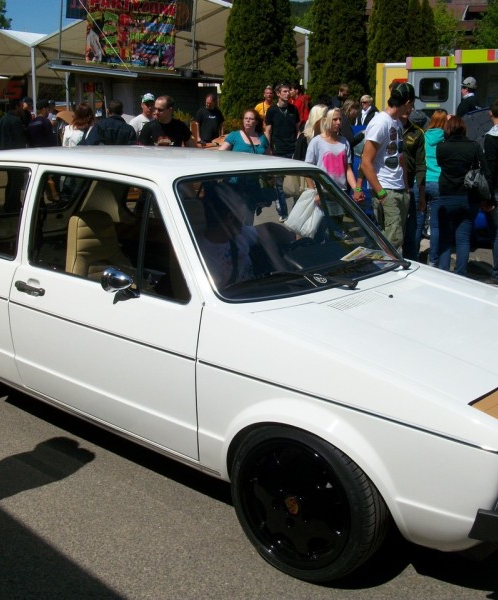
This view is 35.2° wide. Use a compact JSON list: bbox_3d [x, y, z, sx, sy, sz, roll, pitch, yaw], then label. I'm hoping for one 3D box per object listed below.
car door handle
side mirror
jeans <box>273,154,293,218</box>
[{"bbox_3d":[-0.971,-0.050,3.488,0.195,0.046,0.045,14,18,35],"label":"car door handle"},{"bbox_3d":[-0.515,-0.045,3.098,0.150,0.157,0.122,14,18,35],"label":"side mirror"},{"bbox_3d":[0.461,-1.515,10.350,0.350,0.920,0.280,-2,8,-12],"label":"jeans"}]

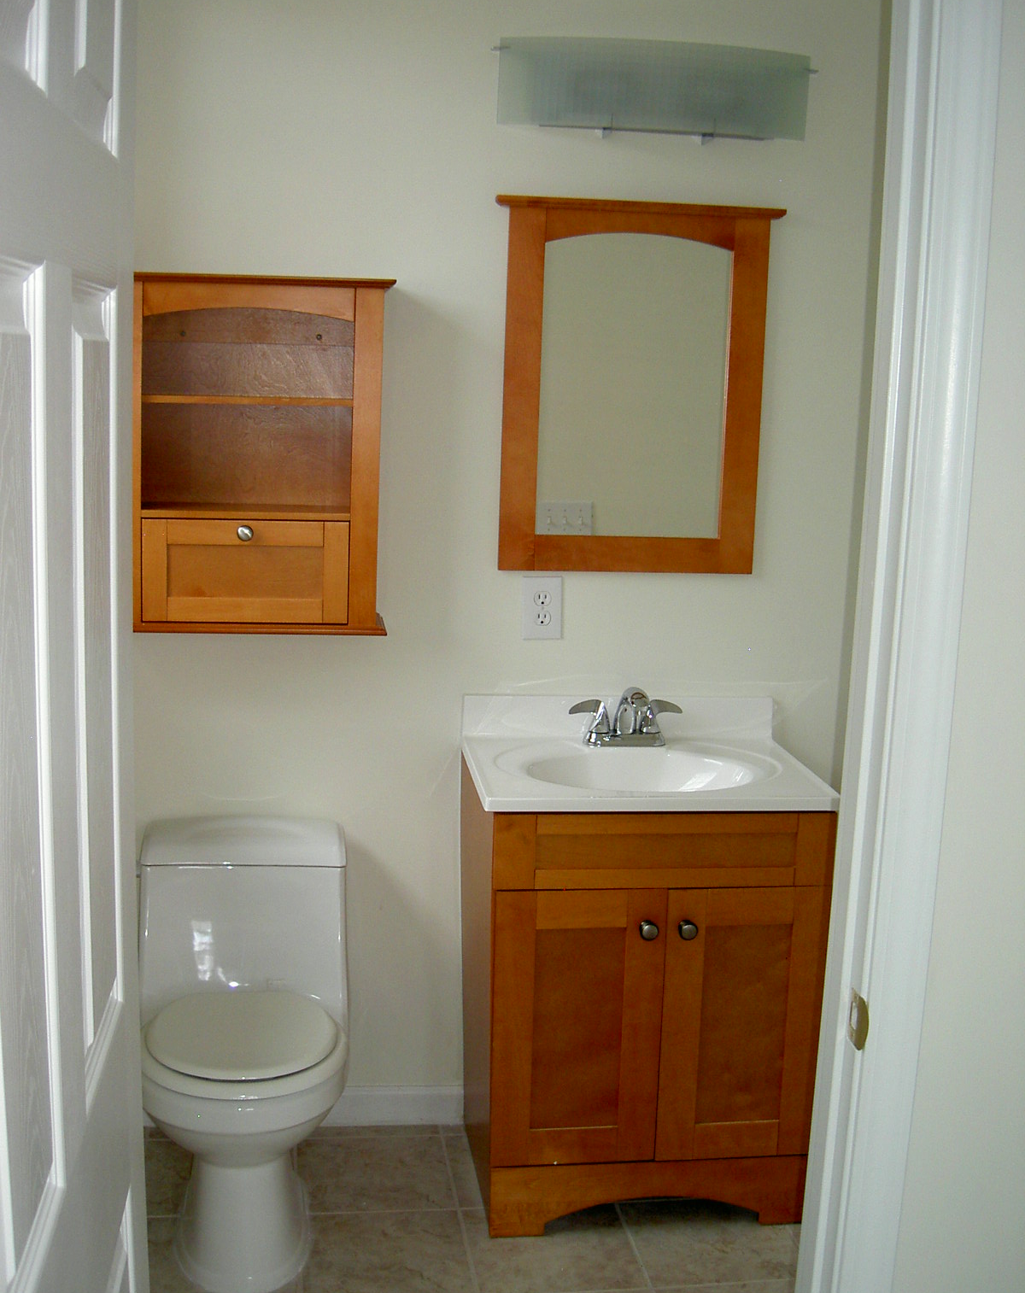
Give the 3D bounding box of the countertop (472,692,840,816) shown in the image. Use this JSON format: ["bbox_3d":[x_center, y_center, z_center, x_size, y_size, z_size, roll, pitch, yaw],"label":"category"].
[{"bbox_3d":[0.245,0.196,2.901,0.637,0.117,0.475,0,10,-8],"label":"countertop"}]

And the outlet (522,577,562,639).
[{"bbox_3d":[0.061,-0.077,3.068,0.079,0.125,0.007,0,10,-8],"label":"outlet"}]

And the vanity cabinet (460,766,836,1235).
[{"bbox_3d":[0.230,0.647,2.983,0.610,0.814,0.465,0,10,-8],"label":"vanity cabinet"}]

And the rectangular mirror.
[{"bbox_3d":[0.238,-0.498,3.001,0.569,0.718,0.045,0,10,-8],"label":"rectangular mirror"}]

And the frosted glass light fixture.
[{"bbox_3d":[0.265,-1.036,2.884,0.620,0.170,0.110,0,10,-8],"label":"frosted glass light fixture"}]

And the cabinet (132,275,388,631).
[{"bbox_3d":[-0.486,-0.354,2.843,0.523,0.639,0.212,0,10,-8],"label":"cabinet"}]

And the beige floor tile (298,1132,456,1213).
[{"bbox_3d":[-0.265,1.033,3.008,0.300,0.010,0.300,0,10,-8],"label":"beige floor tile"}]

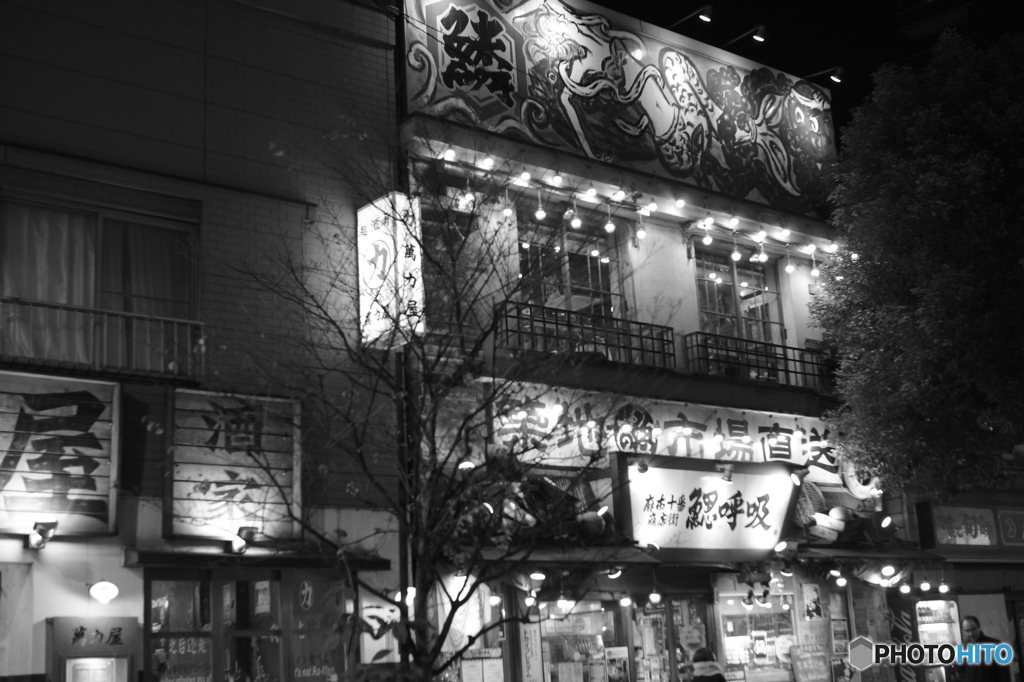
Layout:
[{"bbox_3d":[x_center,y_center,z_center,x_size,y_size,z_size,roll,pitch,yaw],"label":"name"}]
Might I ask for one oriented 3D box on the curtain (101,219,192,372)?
[{"bbox_3d":[-3.924,-0.470,13.766,0.978,1.652,0.100,8,-19,-35],"label":"curtain"}]

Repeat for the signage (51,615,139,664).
[{"bbox_3d":[-3.935,2.823,12.072,0.811,0.414,0.080,8,-19,-35],"label":"signage"}]

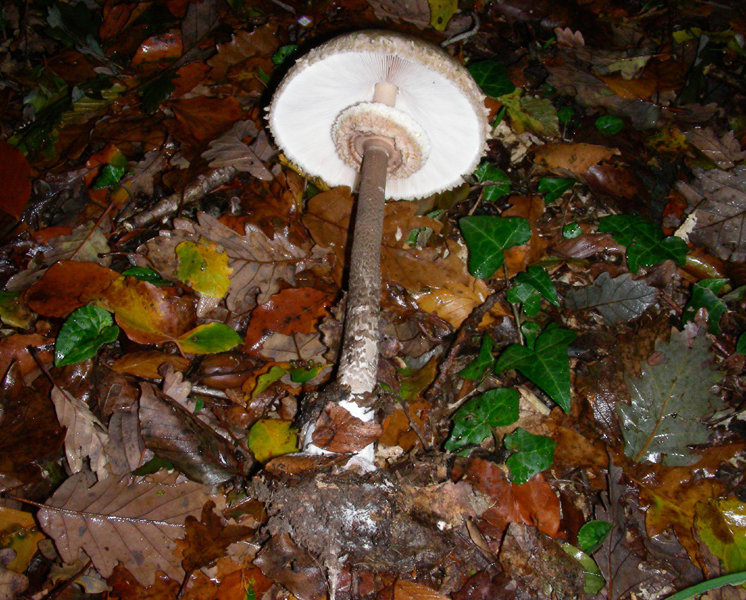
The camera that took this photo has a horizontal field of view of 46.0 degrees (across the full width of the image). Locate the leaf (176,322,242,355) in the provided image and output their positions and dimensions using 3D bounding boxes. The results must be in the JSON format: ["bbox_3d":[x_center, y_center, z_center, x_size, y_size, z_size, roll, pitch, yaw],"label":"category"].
[{"bbox_3d":[-0.109,0.026,0.590,0.044,0.008,0.026,3,55,2],"label":"leaf"}]

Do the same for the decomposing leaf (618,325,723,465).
[{"bbox_3d":[0.189,0.056,0.552,0.061,0.020,0.116,13,51,11],"label":"decomposing leaf"}]

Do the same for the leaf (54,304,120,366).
[{"bbox_3d":[-0.197,0.025,0.591,0.037,0.010,0.049,39,64,24],"label":"leaf"}]

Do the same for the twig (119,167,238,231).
[{"bbox_3d":[-0.145,-0.078,0.668,0.105,0.015,0.014,-34,54,-29],"label":"twig"}]

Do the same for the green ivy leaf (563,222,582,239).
[{"bbox_3d":[0.146,-0.051,0.643,0.014,0.004,0.013,-13,56,-9],"label":"green ivy leaf"}]

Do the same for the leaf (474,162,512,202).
[{"bbox_3d":[0.091,-0.091,0.674,0.030,0.014,0.042,-12,46,-12],"label":"leaf"}]

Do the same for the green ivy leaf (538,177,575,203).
[{"bbox_3d":[0.160,-0.100,0.771,0.043,0.010,0.029,-25,50,-23],"label":"green ivy leaf"}]

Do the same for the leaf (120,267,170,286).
[{"bbox_3d":[-0.154,-0.016,0.599,0.038,0.013,0.016,11,46,11],"label":"leaf"}]

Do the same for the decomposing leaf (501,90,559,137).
[{"bbox_3d":[0.154,-0.178,0.846,0.061,0.015,0.082,-23,49,-21],"label":"decomposing leaf"}]

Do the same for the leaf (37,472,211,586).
[{"bbox_3d":[-0.143,0.131,0.516,0.111,0.014,0.070,6,55,4],"label":"leaf"}]

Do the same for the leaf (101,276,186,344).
[{"bbox_3d":[-0.172,0.009,0.659,0.088,0.015,0.046,34,54,29],"label":"leaf"}]

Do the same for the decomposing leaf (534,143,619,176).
[{"bbox_3d":[0.164,-0.113,0.701,0.070,0.018,0.040,-2,45,-2],"label":"decomposing leaf"}]

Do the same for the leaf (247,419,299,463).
[{"bbox_3d":[-0.062,0.088,0.546,0.031,0.009,0.029,1,55,1],"label":"leaf"}]

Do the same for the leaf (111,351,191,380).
[{"bbox_3d":[-0.143,0.042,0.565,0.046,0.012,0.018,6,50,5],"label":"leaf"}]

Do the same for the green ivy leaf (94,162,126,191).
[{"bbox_3d":[-0.202,-0.094,0.678,0.018,0.015,0.028,9,51,7],"label":"green ivy leaf"}]

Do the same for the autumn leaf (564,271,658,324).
[{"bbox_3d":[0.159,-0.002,0.589,0.066,0.015,0.045,-9,46,-9],"label":"autumn leaf"}]

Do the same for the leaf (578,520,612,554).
[{"bbox_3d":[0.132,0.141,0.529,0.015,0.012,0.026,32,53,28],"label":"leaf"}]

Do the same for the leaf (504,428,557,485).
[{"bbox_3d":[0.091,0.093,0.521,0.030,0.013,0.035,13,51,10],"label":"leaf"}]

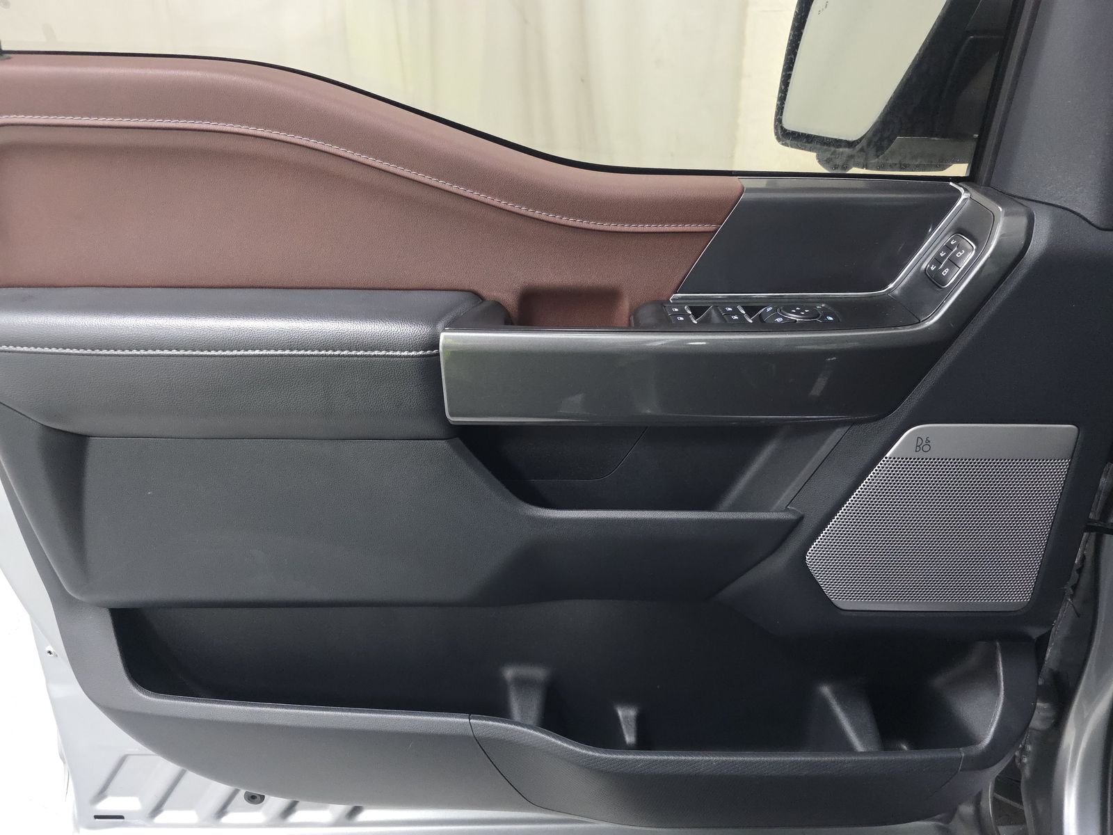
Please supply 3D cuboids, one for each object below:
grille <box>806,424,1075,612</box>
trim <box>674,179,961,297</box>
[{"bbox_3d":[0.382,0.101,0.758,0.248,0.211,0.025,0,19,-1],"label":"grille"},{"bbox_3d":[0.243,-0.177,0.705,0.262,0.115,0.051,0,19,0],"label":"trim"}]

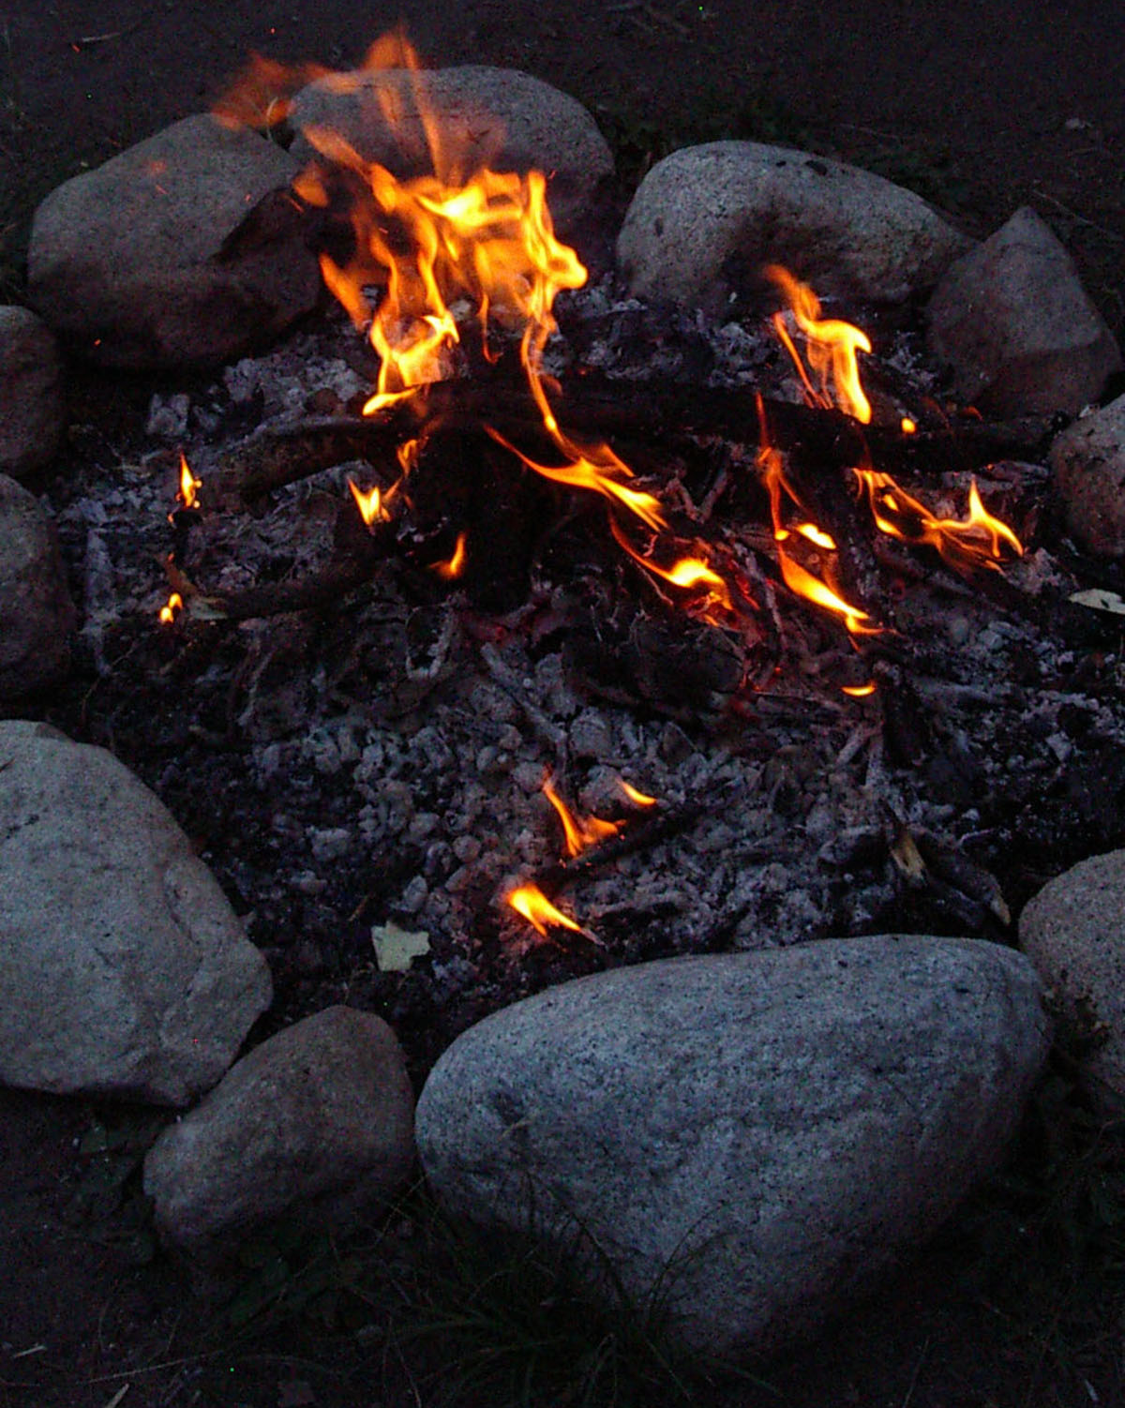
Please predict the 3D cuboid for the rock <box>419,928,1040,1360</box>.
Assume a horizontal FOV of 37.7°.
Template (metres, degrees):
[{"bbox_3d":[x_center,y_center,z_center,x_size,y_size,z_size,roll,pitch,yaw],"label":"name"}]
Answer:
[{"bbox_3d":[0.124,0.317,1.200,0.460,0.250,0.275,-8,44,-9],"label":"rock"}]

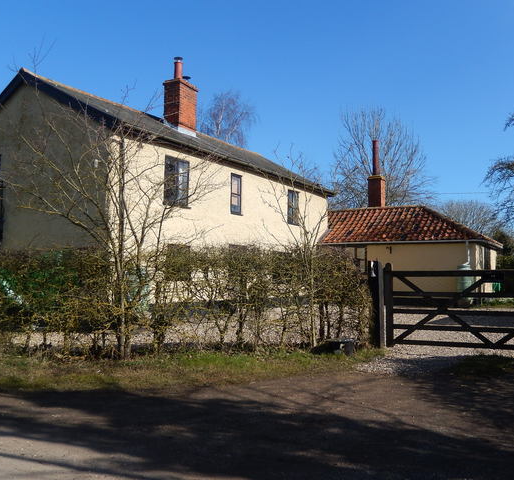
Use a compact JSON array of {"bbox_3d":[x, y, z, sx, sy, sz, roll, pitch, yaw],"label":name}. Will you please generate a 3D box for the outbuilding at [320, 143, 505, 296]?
[{"bbox_3d":[5.860,-0.938,24.287,7.162,6.573,5.700,-2,-3,29],"label":"outbuilding"}]

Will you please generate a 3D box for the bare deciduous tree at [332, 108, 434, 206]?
[{"bbox_3d":[7.252,-2.435,34.178,6.200,10.698,6.000,0,-3,0],"label":"bare deciduous tree"}]

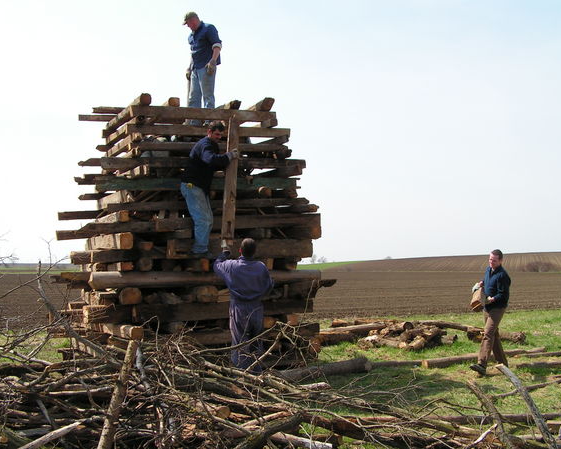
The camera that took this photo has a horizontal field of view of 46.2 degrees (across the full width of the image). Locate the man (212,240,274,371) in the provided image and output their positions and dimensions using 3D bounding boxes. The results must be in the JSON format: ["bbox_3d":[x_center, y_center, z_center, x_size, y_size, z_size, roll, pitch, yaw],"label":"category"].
[{"bbox_3d":[-0.470,1.058,8.351,0.740,1.762,0.500,1,-3,-9],"label":"man"}]

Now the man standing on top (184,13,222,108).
[{"bbox_3d":[-1.161,-2.349,9.909,0.550,1.762,0.400,-3,-4,40],"label":"man standing on top"}]

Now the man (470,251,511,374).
[{"bbox_3d":[2.953,1.225,9.243,0.550,1.747,0.540,3,-5,-41],"label":"man"}]

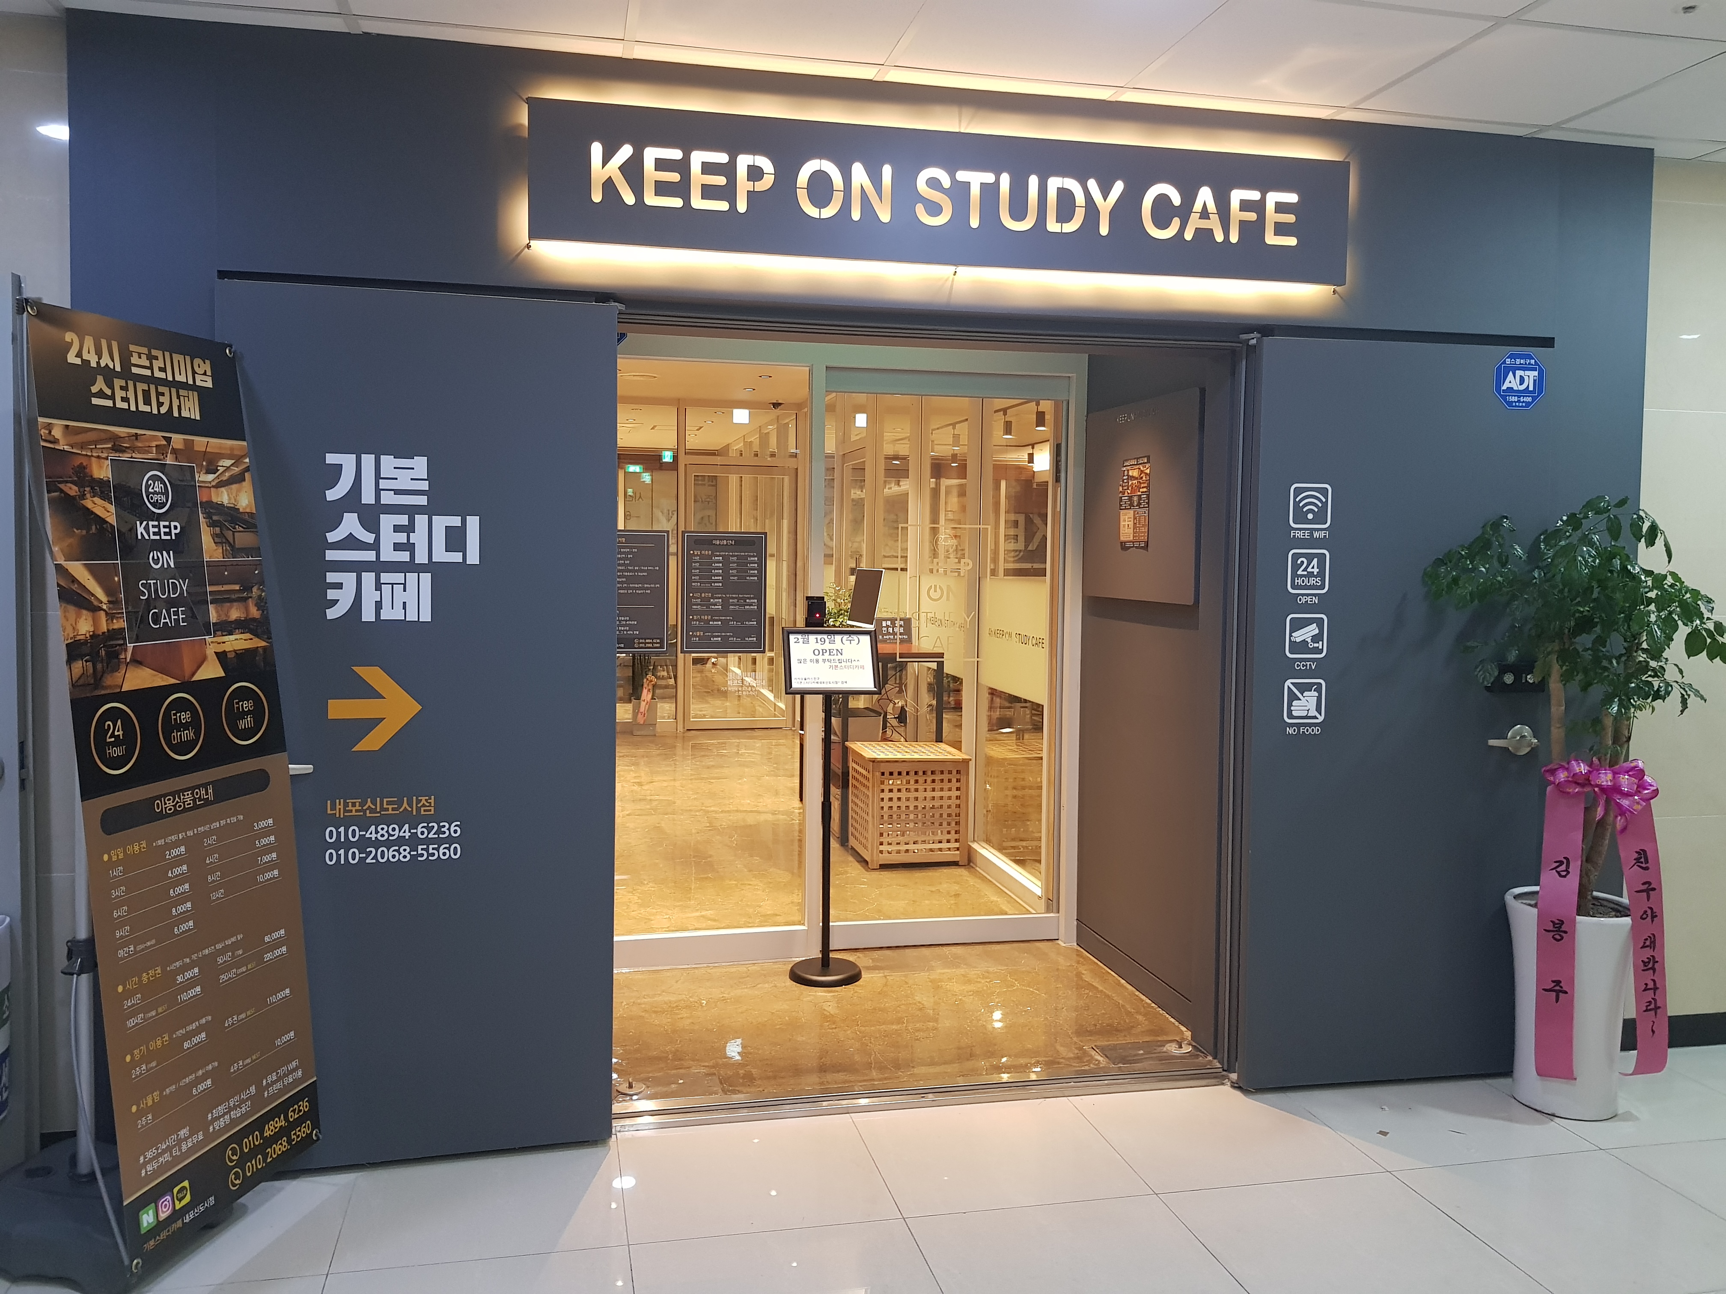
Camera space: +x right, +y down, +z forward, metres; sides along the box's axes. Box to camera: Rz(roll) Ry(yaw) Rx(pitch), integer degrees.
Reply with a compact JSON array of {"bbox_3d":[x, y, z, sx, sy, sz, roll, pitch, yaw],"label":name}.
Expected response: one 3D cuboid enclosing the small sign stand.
[{"bbox_3d":[-0.114,0.547,4.554,0.345,1.245,0.260,0,3,-12],"label":"small sign stand"}]

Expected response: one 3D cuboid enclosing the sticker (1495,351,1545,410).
[{"bbox_3d":[1.819,-0.737,3.587,0.158,0.163,0.008,0,3,-9],"label":"sticker"}]

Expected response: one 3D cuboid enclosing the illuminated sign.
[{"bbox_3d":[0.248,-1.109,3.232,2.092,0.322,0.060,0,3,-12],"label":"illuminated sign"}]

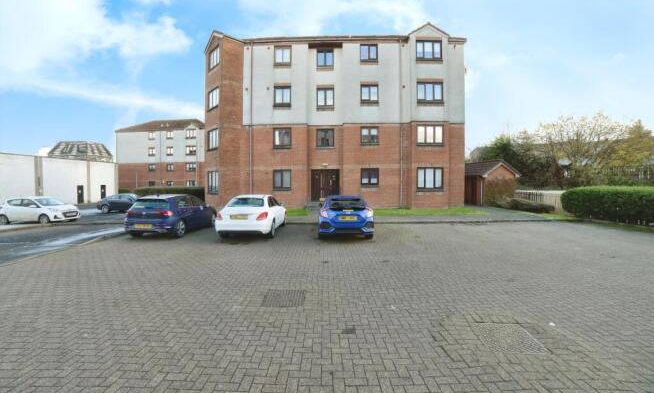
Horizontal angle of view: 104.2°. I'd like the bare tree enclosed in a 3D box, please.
[{"bbox_3d":[26.000,-4.500,26.000,7.200,7.800,6.800,0,2,0],"label":"bare tree"}]

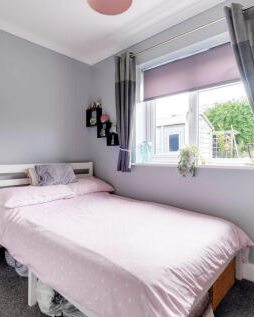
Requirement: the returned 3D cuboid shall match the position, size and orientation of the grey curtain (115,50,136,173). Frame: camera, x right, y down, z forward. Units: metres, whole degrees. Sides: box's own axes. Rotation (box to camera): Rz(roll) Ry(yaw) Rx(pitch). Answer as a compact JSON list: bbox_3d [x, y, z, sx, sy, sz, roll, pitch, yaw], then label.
[{"bbox_3d":[-0.024,-0.552,2.433,0.250,1.440,0.125,1,1,42],"label":"grey curtain"}]

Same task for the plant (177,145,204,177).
[{"bbox_3d":[0.632,0.015,1.972,0.190,0.310,0.180,1,1,42],"label":"plant"}]

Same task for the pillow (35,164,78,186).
[{"bbox_3d":[-0.830,0.189,2.368,0.120,0.270,0.460,-28,-18,38],"label":"pillow"}]

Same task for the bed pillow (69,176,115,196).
[{"bbox_3d":[-0.581,0.357,2.530,0.440,0.170,0.670,1,1,42],"label":"bed pillow"}]

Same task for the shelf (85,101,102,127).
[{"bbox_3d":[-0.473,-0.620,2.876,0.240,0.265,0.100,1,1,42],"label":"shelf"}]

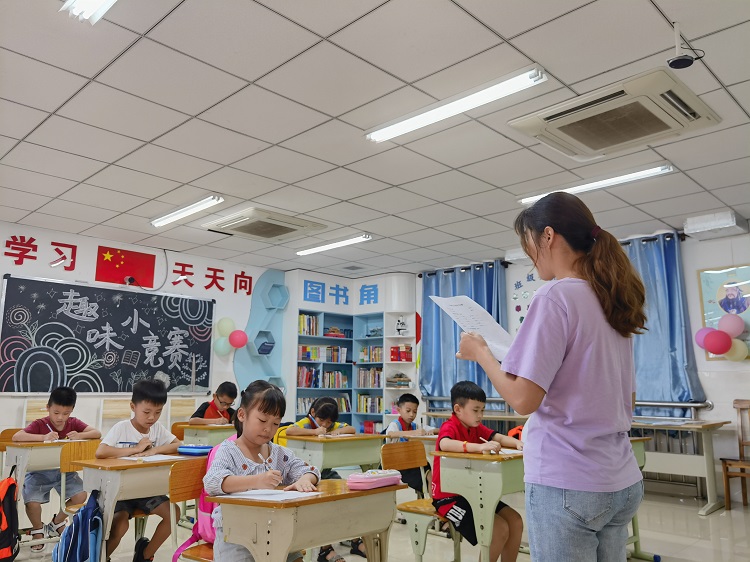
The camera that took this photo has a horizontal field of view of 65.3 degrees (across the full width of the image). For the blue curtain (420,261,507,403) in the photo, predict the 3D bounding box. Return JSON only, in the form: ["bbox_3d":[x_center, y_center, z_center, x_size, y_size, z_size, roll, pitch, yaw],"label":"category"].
[{"bbox_3d":[1.163,0.799,7.751,1.420,2.030,0.140,-9,-13,44],"label":"blue curtain"}]

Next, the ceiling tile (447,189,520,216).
[{"bbox_3d":[1.008,-0.703,5.232,0.600,0.015,0.600,-9,-13,44],"label":"ceiling tile"}]

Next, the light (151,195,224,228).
[{"bbox_3d":[-1.763,-0.653,5.434,1.200,0.065,0.130,-9,-13,44],"label":"light"}]

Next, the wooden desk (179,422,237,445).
[{"bbox_3d":[-1.375,1.668,5.324,0.420,0.680,0.600,-9,-13,43],"label":"wooden desk"}]

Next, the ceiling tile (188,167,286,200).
[{"bbox_3d":[-1.112,-0.791,4.772,0.600,0.020,0.600,-9,-14,44],"label":"ceiling tile"}]

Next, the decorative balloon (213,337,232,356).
[{"bbox_3d":[-1.943,0.841,7.477,0.230,0.235,0.230,-9,-13,44],"label":"decorative balloon"}]

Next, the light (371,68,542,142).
[{"bbox_3d":[0.407,-0.985,3.346,1.200,0.065,0.130,-9,-13,44],"label":"light"}]

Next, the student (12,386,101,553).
[{"bbox_3d":[-2.302,1.292,4.226,0.560,1.030,0.560,-9,-13,43],"label":"student"}]

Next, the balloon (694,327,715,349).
[{"bbox_3d":[3.236,0.560,5.700,0.210,0.210,0.210,-9,-13,44],"label":"balloon"}]

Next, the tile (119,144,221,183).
[{"bbox_3d":[-1.526,-0.862,4.346,0.600,0.020,0.600,-9,-13,43],"label":"tile"}]

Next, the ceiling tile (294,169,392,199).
[{"bbox_3d":[-0.259,-0.781,4.774,0.600,0.020,0.600,-9,-14,44],"label":"ceiling tile"}]

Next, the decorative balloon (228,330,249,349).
[{"bbox_3d":[-1.764,0.758,7.575,0.235,0.235,0.235,0,-9,0],"label":"decorative balloon"}]

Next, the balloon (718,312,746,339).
[{"bbox_3d":[3.326,0.428,5.448,0.220,0.240,0.220,-9,-14,44],"label":"balloon"}]

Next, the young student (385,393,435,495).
[{"bbox_3d":[0.321,1.438,4.831,0.620,1.000,0.480,-9,-13,44],"label":"young student"}]

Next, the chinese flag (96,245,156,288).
[{"bbox_3d":[-2.875,-0.153,6.786,0.020,0.401,0.667,-9,-14,44],"label":"chinese flag"}]

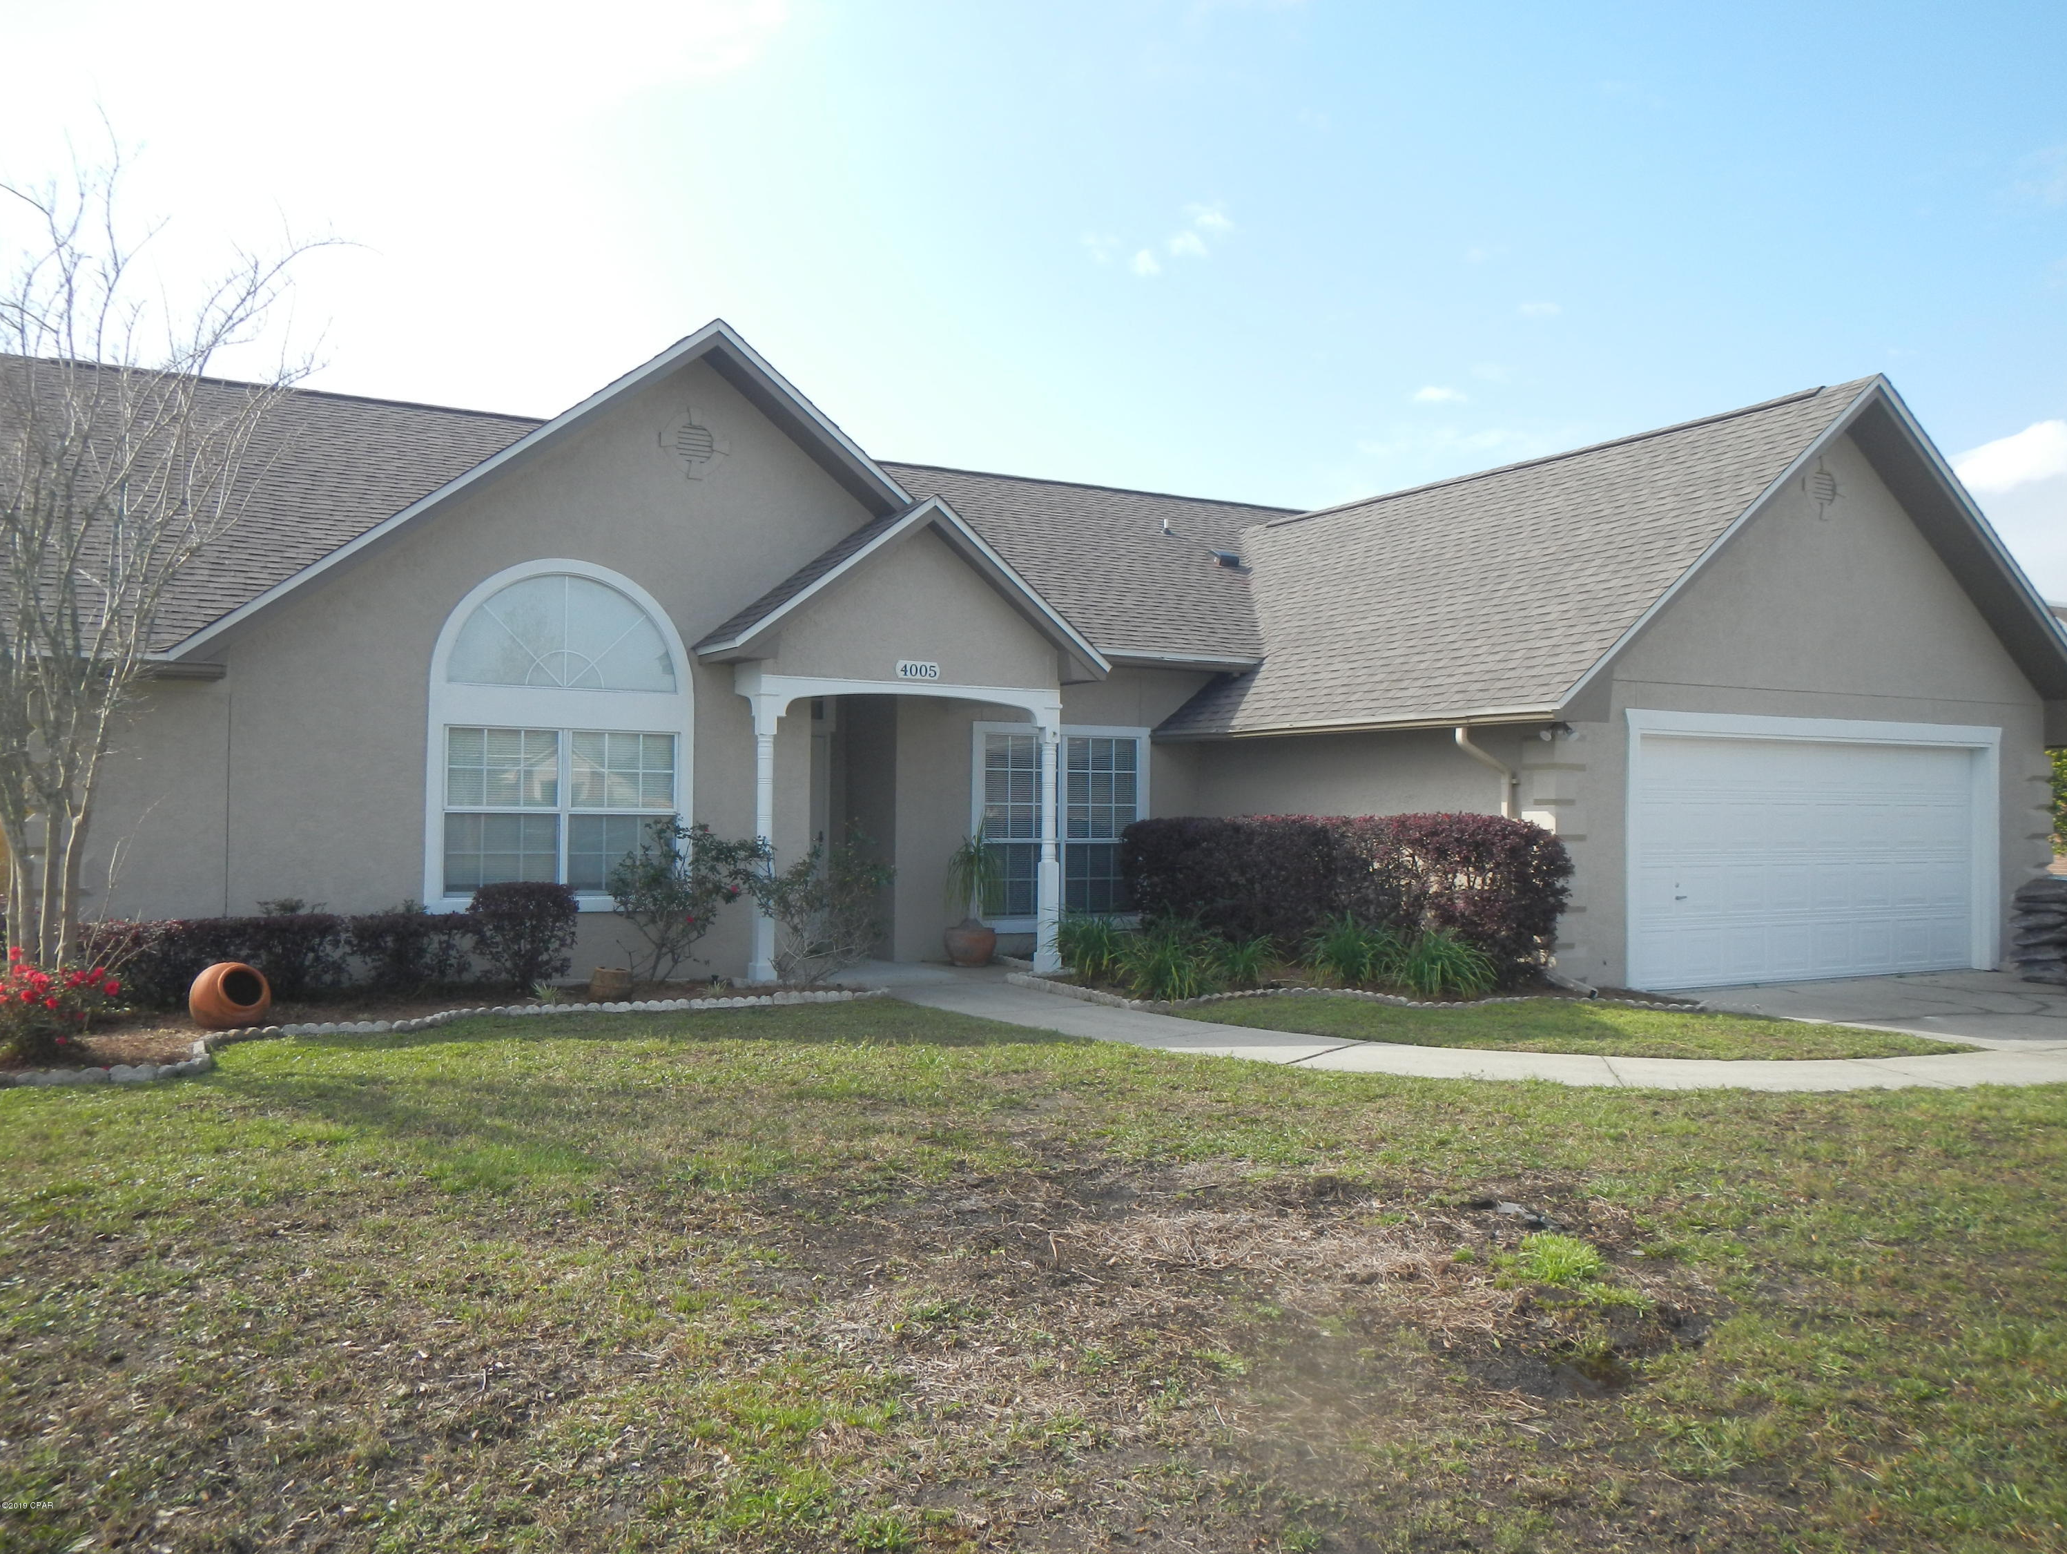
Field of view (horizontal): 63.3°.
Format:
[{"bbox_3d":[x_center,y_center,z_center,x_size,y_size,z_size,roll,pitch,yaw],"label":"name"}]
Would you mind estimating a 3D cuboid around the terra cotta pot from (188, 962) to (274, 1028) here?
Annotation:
[{"bbox_3d":[-5.285,1.464,10.999,0.400,0.491,0.491,-37,-22,29],"label":"terra cotta pot"}]

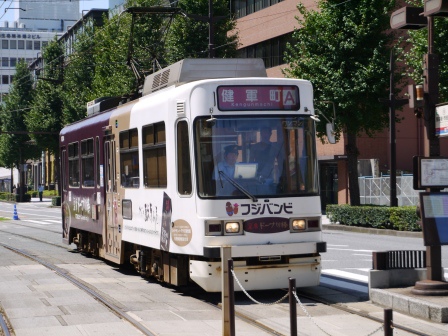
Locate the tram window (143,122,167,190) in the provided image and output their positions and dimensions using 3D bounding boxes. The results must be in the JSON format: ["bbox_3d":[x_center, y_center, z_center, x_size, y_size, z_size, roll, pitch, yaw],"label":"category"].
[{"bbox_3d":[-1.076,-0.185,16.759,0.060,1.008,1.588,-1,-1,-17],"label":"tram window"}]

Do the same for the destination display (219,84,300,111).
[{"bbox_3d":[0.505,-1.003,15.602,1.236,0.363,0.100,-1,-1,-17],"label":"destination display"}]

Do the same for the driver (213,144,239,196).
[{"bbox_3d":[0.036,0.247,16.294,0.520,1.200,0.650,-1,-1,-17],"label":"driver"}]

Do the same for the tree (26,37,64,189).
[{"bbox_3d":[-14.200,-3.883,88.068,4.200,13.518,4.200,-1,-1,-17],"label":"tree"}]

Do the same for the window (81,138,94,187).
[{"bbox_3d":[-2.811,-0.101,22.434,0.060,1.008,1.550,-1,-1,-17],"label":"window"}]

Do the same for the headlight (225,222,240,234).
[{"bbox_3d":[0.114,0.843,15.212,0.220,0.162,0.100,-1,-1,-17],"label":"headlight"}]

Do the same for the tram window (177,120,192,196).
[{"bbox_3d":[-0.562,-0.144,15.381,0.060,1.053,0.510,-1,-1,-27],"label":"tram window"}]

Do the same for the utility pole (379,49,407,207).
[{"bbox_3d":[5.083,-0.910,33.027,0.850,5.433,0.250,-1,-1,-17],"label":"utility pole"}]

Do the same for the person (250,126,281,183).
[{"bbox_3d":[0.668,0.199,16.992,0.520,1.680,0.360,-1,-1,-17],"label":"person"}]

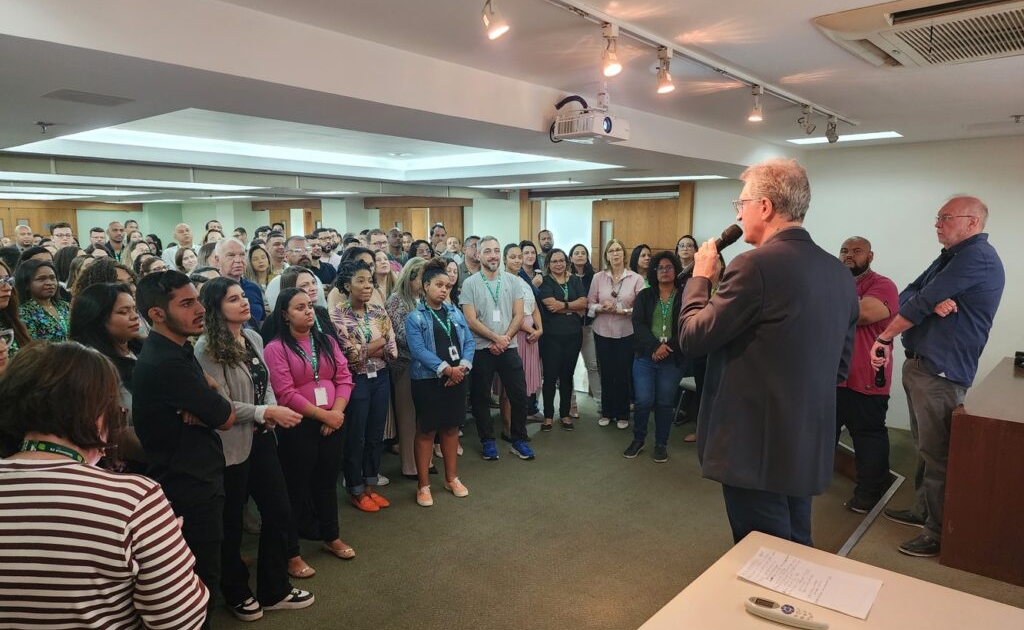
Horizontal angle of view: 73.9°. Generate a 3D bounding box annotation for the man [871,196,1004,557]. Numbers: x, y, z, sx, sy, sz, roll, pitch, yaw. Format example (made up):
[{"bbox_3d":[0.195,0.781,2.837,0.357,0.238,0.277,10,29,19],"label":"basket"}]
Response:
[{"bbox_3d":[2.169,0.289,3.487,0.530,1.760,0.520,2,8,18],"label":"man"}]

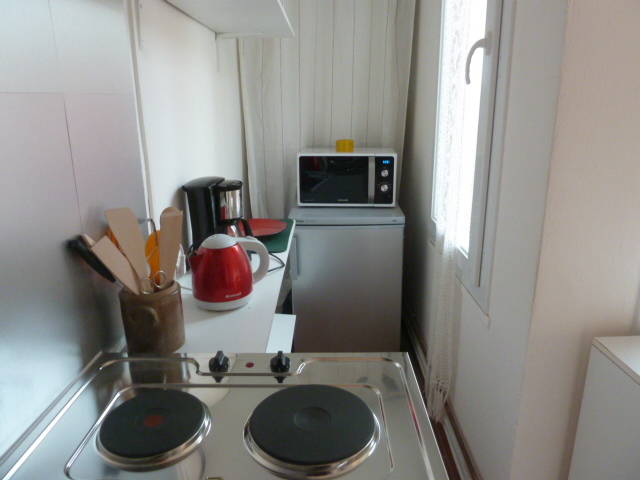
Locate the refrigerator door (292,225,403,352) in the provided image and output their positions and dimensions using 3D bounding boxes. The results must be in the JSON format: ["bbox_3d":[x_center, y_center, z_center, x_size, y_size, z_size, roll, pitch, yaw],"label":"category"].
[{"bbox_3d":[0.138,0.286,2.311,0.540,0.750,0.055,0,16,1],"label":"refrigerator door"}]

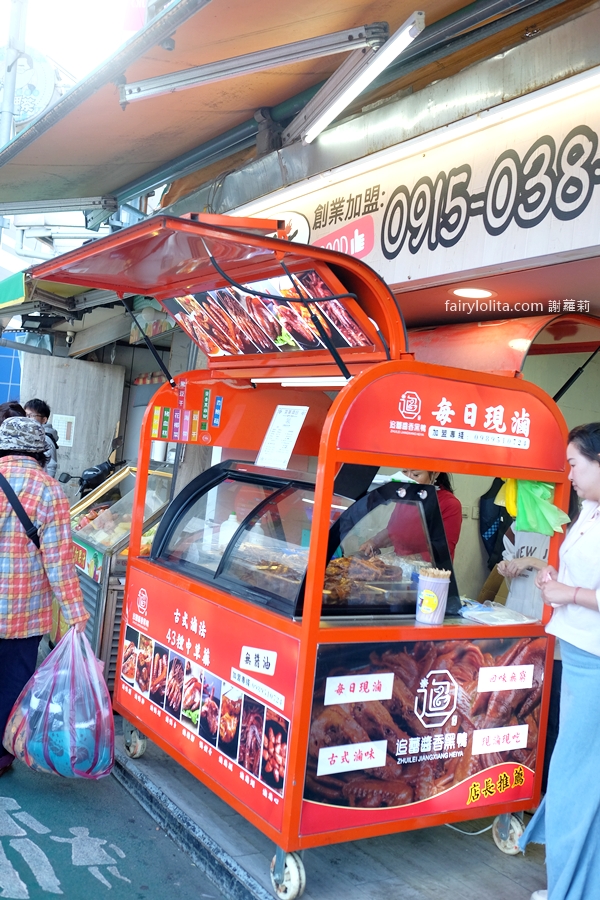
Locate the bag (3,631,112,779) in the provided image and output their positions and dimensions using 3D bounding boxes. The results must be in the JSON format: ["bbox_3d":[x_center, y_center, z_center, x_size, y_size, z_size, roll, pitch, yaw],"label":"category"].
[{"bbox_3d":[-0.969,1.026,3.570,0.445,0.585,0.370,6,-1,-15],"label":"bag"}]

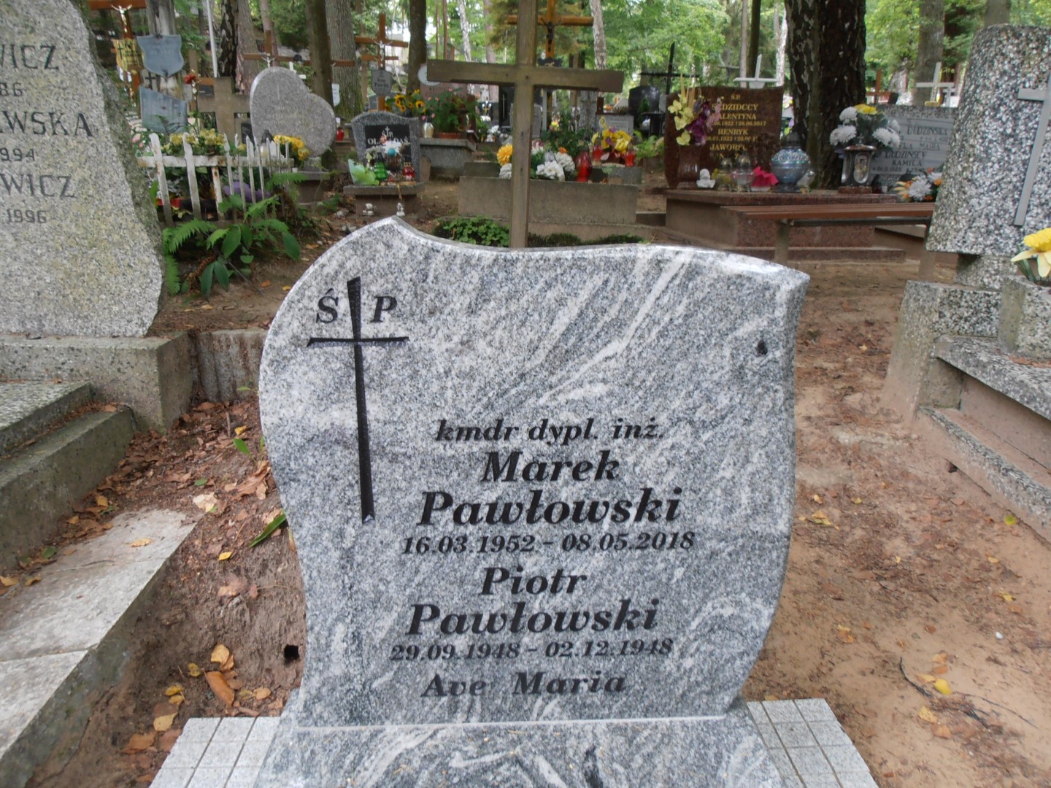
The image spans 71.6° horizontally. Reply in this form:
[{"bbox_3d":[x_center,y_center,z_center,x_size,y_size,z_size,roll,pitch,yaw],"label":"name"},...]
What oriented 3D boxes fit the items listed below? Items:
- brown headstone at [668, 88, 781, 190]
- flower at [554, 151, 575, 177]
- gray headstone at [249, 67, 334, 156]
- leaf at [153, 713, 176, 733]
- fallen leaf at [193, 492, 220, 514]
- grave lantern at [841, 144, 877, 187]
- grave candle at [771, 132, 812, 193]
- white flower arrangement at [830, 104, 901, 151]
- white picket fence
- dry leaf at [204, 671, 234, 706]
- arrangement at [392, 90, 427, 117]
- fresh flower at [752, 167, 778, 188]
[{"bbox_3d":[1.530,-1.978,5.600,0.850,0.740,0.090,-1,17,-3],"label":"brown headstone"},{"bbox_3d":[0.252,-1.517,4.800,0.130,0.155,0.120,-1,17,-3],"label":"flower"},{"bbox_3d":[-1.594,-1.930,5.000,0.520,0.570,0.110,-1,17,-3],"label":"gray headstone"},{"bbox_3d":[-0.572,0.513,1.151,0.030,0.011,0.036,-15,27,-32],"label":"leaf"},{"bbox_3d":[-0.715,0.236,1.630,0.046,0.016,0.050,-1,26,-3],"label":"fallen leaf"},{"bbox_3d":[1.931,-1.319,4.220,0.130,0.232,0.130,-1,17,-3],"label":"grave lantern"},{"bbox_3d":[1.651,-1.439,4.530,0.240,0.345,0.240,-1,17,-3],"label":"grave candle"},{"bbox_3d":[2.050,-1.604,4.400,0.330,0.260,0.250,-1,17,-3],"label":"white flower arrangement"},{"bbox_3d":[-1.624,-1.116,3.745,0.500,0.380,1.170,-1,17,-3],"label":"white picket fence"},{"bbox_3d":[-0.501,0.473,1.188,0.030,0.015,0.060,-22,38,-32],"label":"dry leaf"},{"bbox_3d":[-1.065,-2.654,6.700,0.290,0.270,0.250,-1,17,-3],"label":"arrangement"},{"bbox_3d":[1.527,-1.381,4.650,0.130,0.120,0.110,-1,17,-3],"label":"fresh flower"}]

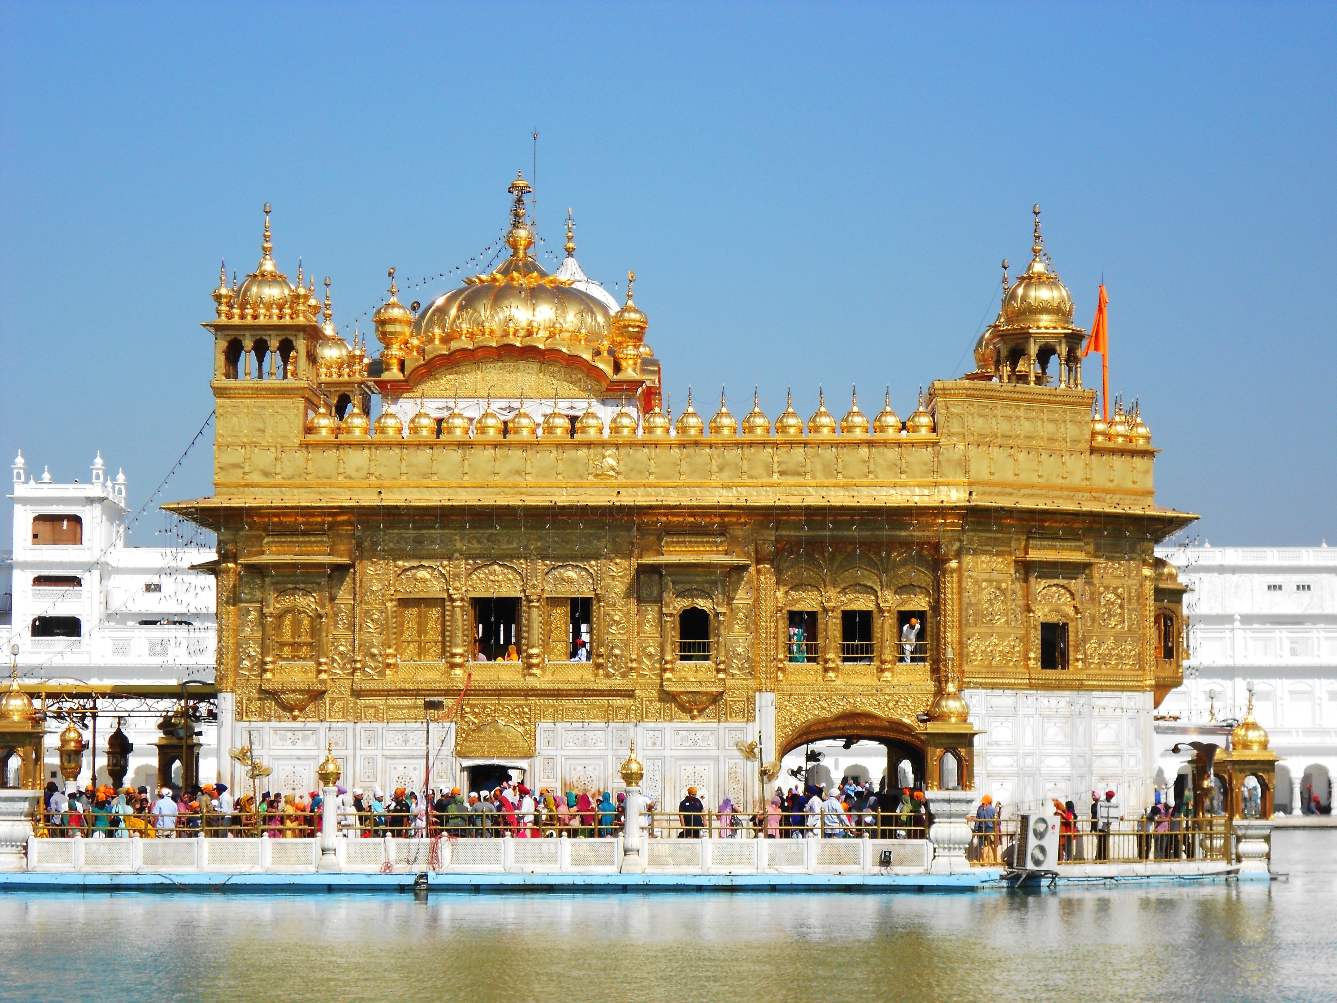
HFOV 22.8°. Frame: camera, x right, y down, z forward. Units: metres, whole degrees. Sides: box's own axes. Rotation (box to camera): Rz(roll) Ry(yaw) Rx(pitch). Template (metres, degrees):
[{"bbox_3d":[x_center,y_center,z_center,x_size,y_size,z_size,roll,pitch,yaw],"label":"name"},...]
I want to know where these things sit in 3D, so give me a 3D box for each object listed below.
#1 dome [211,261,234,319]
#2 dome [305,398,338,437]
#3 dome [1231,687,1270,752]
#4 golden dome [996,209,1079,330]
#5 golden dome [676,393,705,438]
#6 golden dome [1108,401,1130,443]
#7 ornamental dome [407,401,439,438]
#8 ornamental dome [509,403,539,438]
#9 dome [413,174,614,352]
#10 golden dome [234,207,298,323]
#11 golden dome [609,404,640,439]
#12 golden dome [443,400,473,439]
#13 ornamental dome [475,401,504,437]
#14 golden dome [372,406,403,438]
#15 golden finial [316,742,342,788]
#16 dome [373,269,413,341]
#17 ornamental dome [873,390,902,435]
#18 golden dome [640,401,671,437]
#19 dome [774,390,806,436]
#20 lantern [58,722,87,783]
[{"bbox_3d":[-10.751,-5.102,80.113,0.512,1.423,0.512,0,-5,1],"label":"dome"},{"bbox_3d":[-7.815,-1.913,74.855,0.683,0.957,0.683,0,-5,2],"label":"dome"},{"bbox_3d":[13.260,4.941,75.637,0.877,1.531,0.877,0,-5,1],"label":"dome"},{"bbox_3d":[9.185,-5.744,82.275,1.973,3.160,1.973,0,-5,1],"label":"golden dome"},{"bbox_3d":[0.483,-1.984,74.880,0.653,1.101,0.612,0,-5,1],"label":"golden dome"},{"bbox_3d":[11.134,-1.974,82.057,0.565,1.090,0.565,0,-5,1],"label":"golden dome"},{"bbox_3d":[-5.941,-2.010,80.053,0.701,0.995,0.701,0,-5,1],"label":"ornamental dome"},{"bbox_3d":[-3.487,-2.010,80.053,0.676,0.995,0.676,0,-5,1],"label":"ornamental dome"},{"bbox_3d":[-3.747,-5.812,81.057,4.970,4.374,4.970,0,-5,2],"label":"dome"},{"bbox_3d":[-9.195,-5.454,76.044,1.387,2.680,1.387,0,-5,1],"label":"golden dome"},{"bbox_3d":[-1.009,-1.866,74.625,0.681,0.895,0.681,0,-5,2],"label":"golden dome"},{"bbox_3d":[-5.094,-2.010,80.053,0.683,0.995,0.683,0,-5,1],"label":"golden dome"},{"bbox_3d":[-4.030,-1.892,74.728,0.658,0.920,0.658,0,-5,2],"label":"ornamental dome"},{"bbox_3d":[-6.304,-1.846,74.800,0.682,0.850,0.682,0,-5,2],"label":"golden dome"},{"bbox_3d":[-7.645,5.944,74.865,0.555,1.033,0.555,0,-5,1],"label":"golden finial"},{"bbox_3d":[-6.512,-4.647,78.587,0.949,1.769,0.949,0,-5,1],"label":"dome"},{"bbox_3d":[4.904,-1.978,74.437,0.655,1.034,0.655,0,-5,2],"label":"ornamental dome"},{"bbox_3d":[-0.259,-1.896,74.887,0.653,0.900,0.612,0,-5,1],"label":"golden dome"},{"bbox_3d":[2.718,-1.968,74.509,0.679,1.058,0.679,0,-5,2],"label":"dome"},{"bbox_3d":[-13.854,5.835,77.157,0.631,1.412,0.631,0,-5,2],"label":"lantern"}]

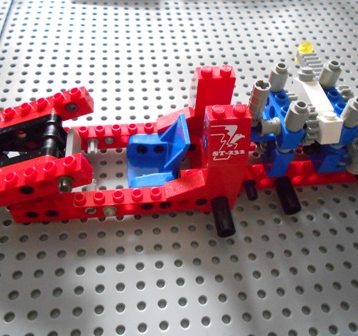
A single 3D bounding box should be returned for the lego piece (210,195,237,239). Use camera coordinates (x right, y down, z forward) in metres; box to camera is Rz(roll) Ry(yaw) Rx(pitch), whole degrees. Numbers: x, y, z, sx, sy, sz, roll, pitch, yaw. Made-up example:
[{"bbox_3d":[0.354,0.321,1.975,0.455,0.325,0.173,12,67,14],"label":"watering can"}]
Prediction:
[{"bbox_3d":[0.019,0.021,0.146,0.008,0.008,0.016,-4,52,-7],"label":"lego piece"}]

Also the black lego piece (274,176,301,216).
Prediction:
[{"bbox_3d":[0.049,0.012,0.155,0.008,0.008,0.016,-4,52,-7],"label":"black lego piece"}]

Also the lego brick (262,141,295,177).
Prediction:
[{"bbox_3d":[0.045,-0.004,0.152,0.008,0.016,0.008,-4,52,-7],"label":"lego brick"}]

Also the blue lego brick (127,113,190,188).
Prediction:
[{"bbox_3d":[-0.010,-0.008,0.155,0.028,0.029,0.032,-4,52,-7],"label":"blue lego brick"}]

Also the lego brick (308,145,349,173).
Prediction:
[{"bbox_3d":[0.072,-0.006,0.156,0.016,0.016,0.008,-4,52,-7],"label":"lego brick"}]

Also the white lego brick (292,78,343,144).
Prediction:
[{"bbox_3d":[0.060,-0.025,0.148,0.008,0.019,0.032,-4,25,-7],"label":"white lego brick"}]

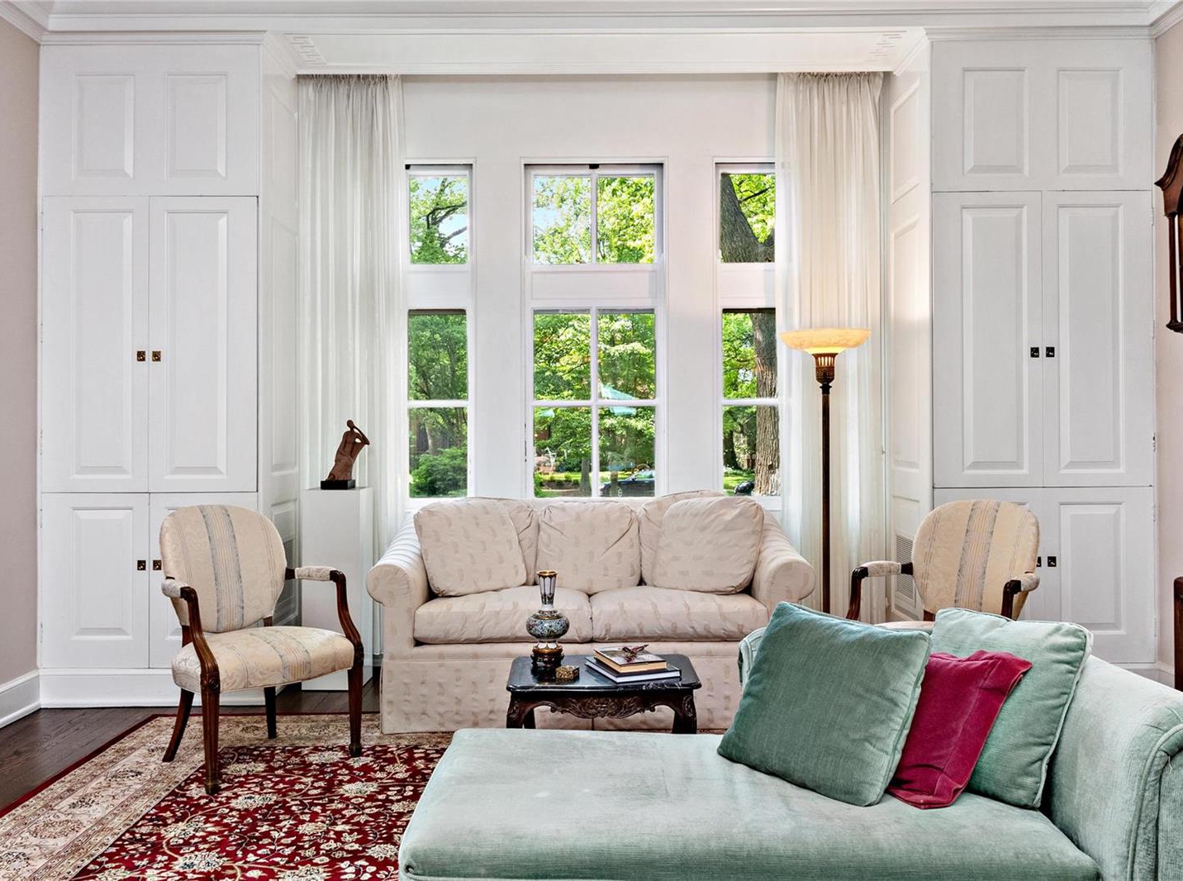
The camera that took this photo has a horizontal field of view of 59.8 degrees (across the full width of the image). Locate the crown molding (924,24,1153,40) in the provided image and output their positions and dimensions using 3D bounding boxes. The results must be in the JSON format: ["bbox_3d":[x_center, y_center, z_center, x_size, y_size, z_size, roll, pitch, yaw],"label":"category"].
[{"bbox_3d":[1.946,-1.782,4.500,1.000,0.061,0.056,0,0,0],"label":"crown molding"}]

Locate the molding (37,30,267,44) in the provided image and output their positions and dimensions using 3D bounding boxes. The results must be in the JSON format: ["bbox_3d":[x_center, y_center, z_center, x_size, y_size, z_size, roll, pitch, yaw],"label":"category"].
[{"bbox_3d":[-1.907,-1.763,4.500,1.000,0.061,0.056,0,0,0],"label":"molding"}]

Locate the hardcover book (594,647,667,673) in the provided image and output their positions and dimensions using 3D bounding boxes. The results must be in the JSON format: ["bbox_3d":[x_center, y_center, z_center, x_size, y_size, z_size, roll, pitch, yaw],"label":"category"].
[{"bbox_3d":[0.127,0.737,3.472,0.170,0.026,0.258,0,0,-18],"label":"hardcover book"}]

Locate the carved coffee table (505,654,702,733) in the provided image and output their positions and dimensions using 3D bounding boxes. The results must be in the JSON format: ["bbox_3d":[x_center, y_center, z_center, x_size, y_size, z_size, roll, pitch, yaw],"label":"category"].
[{"bbox_3d":[0.042,0.967,3.350,0.595,0.440,0.460,0,0,0],"label":"carved coffee table"}]

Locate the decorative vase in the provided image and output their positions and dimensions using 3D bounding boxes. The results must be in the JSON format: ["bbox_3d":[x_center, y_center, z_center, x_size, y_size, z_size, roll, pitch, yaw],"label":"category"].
[{"bbox_3d":[-0.143,0.599,3.370,0.140,0.328,0.140,0,0,0],"label":"decorative vase"}]

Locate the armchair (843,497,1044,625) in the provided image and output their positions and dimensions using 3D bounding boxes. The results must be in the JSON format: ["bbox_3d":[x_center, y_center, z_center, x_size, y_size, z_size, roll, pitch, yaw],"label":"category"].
[{"bbox_3d":[1.312,0.715,3.808,0.561,0.929,0.601,0,0,-44],"label":"armchair"}]

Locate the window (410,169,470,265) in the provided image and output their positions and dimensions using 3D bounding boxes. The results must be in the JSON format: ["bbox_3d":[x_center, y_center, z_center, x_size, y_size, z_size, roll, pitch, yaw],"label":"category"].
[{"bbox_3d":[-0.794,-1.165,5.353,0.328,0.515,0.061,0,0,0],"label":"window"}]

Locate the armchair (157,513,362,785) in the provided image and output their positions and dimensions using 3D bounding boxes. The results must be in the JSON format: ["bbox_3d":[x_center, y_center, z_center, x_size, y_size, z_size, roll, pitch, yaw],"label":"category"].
[{"bbox_3d":[-1.253,0.719,3.816,0.561,0.929,0.601,0,0,45],"label":"armchair"}]

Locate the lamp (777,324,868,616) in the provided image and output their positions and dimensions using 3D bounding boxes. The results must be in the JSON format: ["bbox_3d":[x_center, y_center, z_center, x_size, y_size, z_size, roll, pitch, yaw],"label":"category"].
[{"bbox_3d":[1.091,0.332,4.798,0.419,1.692,0.419,0,0,0],"label":"lamp"}]

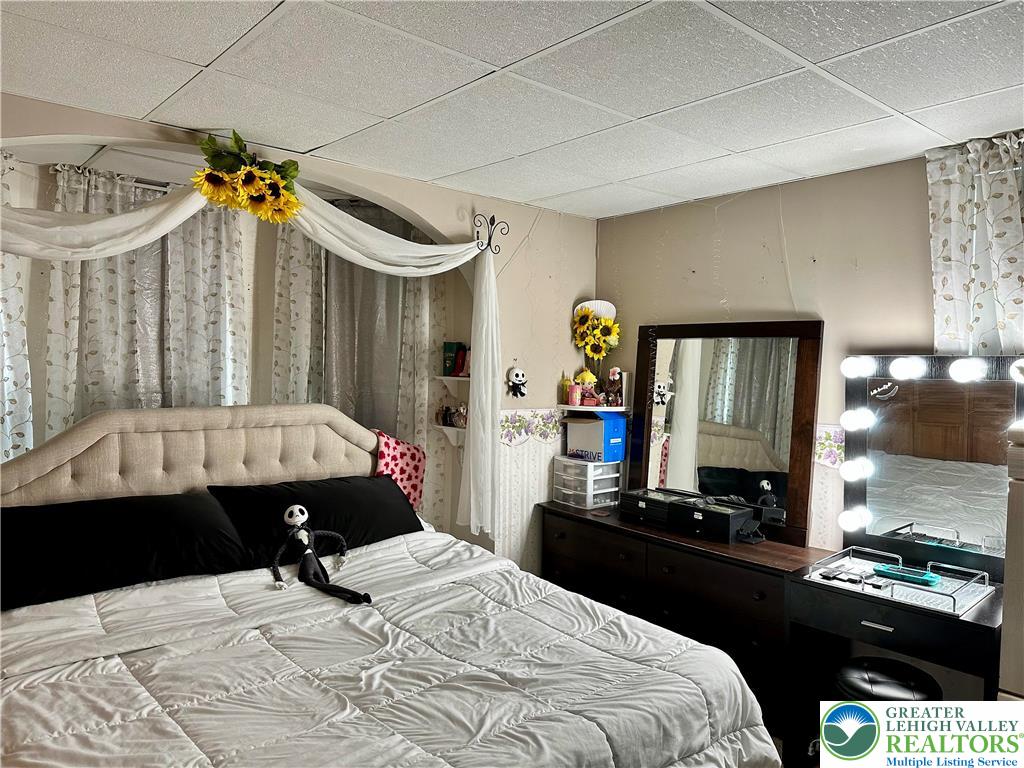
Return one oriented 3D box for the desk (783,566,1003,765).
[{"bbox_3d":[1.467,1.112,2.626,0.540,0.762,0.670,-1,3,-41],"label":"desk"}]

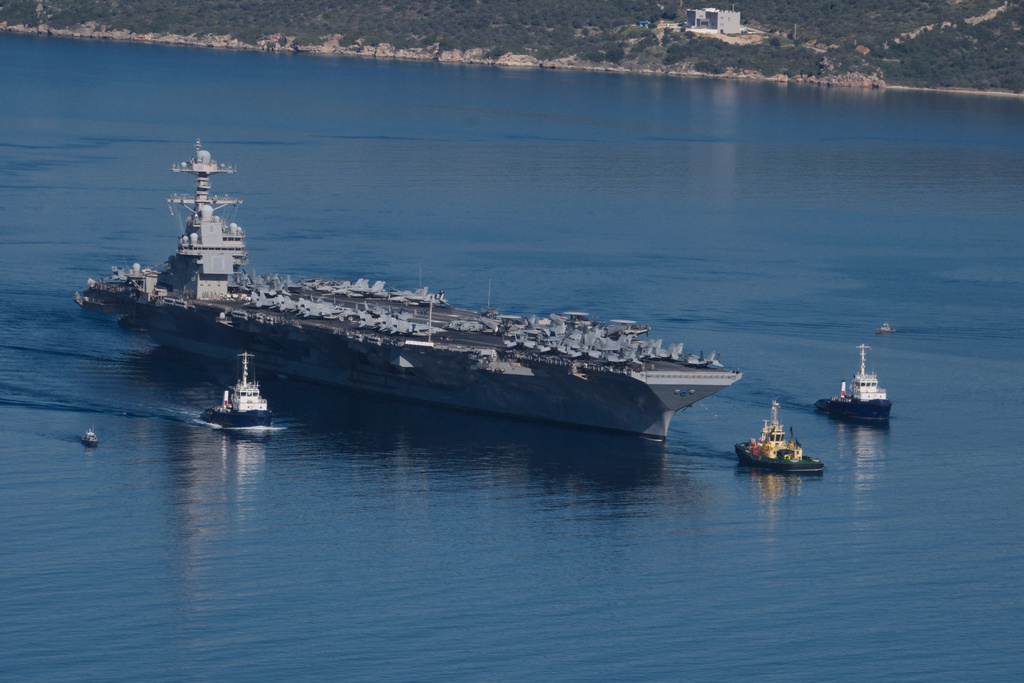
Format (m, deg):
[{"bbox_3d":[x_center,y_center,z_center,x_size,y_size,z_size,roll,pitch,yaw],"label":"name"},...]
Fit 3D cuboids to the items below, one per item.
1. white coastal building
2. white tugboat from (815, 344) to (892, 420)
[{"bbox_3d":[120.364,-190.606,5080.000,21.500,13.800,24.500,5,5,32],"label":"white coastal building"},{"bbox_3d":[96.799,10.857,2412.304,10.200,20.200,29.500,0,5,-30],"label":"white tugboat"}]

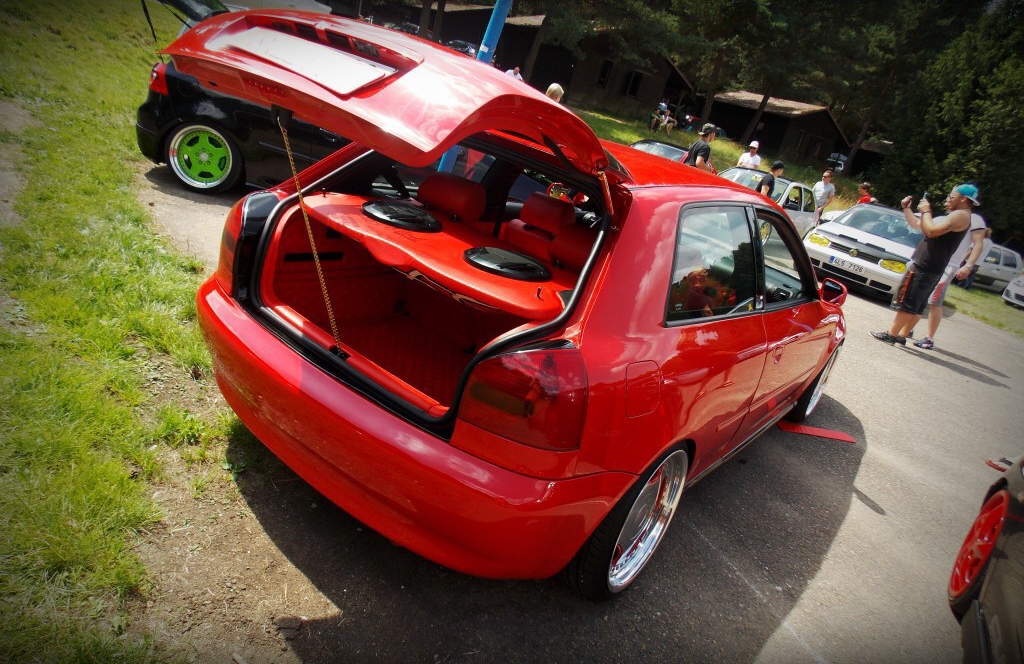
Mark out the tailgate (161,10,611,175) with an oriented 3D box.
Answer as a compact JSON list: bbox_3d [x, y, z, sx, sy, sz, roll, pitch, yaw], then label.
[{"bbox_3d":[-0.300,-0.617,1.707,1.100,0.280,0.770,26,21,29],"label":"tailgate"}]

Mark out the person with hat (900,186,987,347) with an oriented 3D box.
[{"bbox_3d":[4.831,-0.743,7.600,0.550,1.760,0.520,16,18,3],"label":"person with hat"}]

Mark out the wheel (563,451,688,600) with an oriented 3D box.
[{"bbox_3d":[0.332,0.536,2.121,0.230,0.600,0.600,26,21,29],"label":"wheel"}]

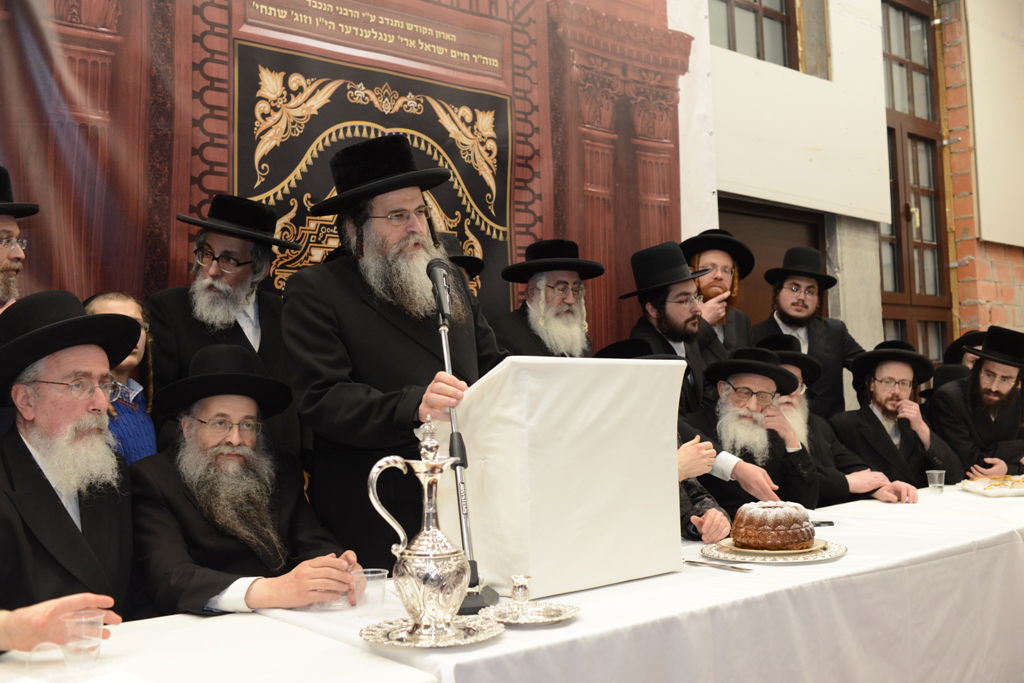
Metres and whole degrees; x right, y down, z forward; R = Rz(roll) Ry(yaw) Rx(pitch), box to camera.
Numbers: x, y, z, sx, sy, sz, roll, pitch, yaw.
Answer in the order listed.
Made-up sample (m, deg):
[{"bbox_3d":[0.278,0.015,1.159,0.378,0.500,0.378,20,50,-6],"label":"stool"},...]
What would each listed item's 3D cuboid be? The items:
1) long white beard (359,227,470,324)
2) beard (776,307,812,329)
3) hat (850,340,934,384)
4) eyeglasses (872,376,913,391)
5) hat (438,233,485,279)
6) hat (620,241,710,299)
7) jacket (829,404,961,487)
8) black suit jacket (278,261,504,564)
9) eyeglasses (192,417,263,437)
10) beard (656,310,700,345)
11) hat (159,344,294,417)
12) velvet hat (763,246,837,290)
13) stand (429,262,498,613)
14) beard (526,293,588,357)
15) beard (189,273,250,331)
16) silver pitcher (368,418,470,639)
[{"bbox_3d":[-0.231,-0.154,2.330,0.160,0.225,0.180,-5,-5,44],"label":"long white beard"},{"bbox_3d":[1.220,-0.108,4.300,0.165,0.110,0.120,6,-5,10],"label":"beard"},{"bbox_3d":[1.452,0.084,3.800,0.320,0.115,0.345,-2,-21,9],"label":"hat"},{"bbox_3d":[1.539,0.169,4.058,0.138,0.042,0.135,3,0,0],"label":"eyeglasses"},{"bbox_3d":[-0.273,-0.319,3.650,0.340,0.120,0.370,-1,-17,-8],"label":"hat"},{"bbox_3d":[0.555,-0.280,3.720,0.355,0.145,0.325,-17,1,0],"label":"hat"},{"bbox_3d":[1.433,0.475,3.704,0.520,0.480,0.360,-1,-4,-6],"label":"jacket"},{"bbox_3d":[-0.298,0.275,2.480,0.530,1.000,0.380,3,-6,-42],"label":"black suit jacket"},{"bbox_3d":[-0.662,0.191,2.306,0.140,0.040,0.135,5,0,-36],"label":"eyeglasses"},{"bbox_3d":[0.612,-0.052,3.680,0.105,0.120,0.125,-5,-1,41],"label":"beard"},{"bbox_3d":[-0.701,0.092,2.420,0.335,0.125,0.370,8,-25,-30],"label":"hat"},{"bbox_3d":[1.250,-0.317,4.320,0.315,0.132,0.335,3,-6,8],"label":"velvet hat"},{"bbox_3d":[-0.104,0.206,2.140,0.120,0.740,0.160,2,-5,-37],"label":"stand"},{"bbox_3d":[0.158,-0.055,3.450,0.180,0.235,0.150,2,-5,-33],"label":"beard"},{"bbox_3d":[-0.749,-0.102,2.550,0.135,0.140,0.095,13,11,21],"label":"beard"},{"bbox_3d":[-0.166,0.338,1.810,0.185,0.395,0.140,-1,-4,0],"label":"silver pitcher"}]

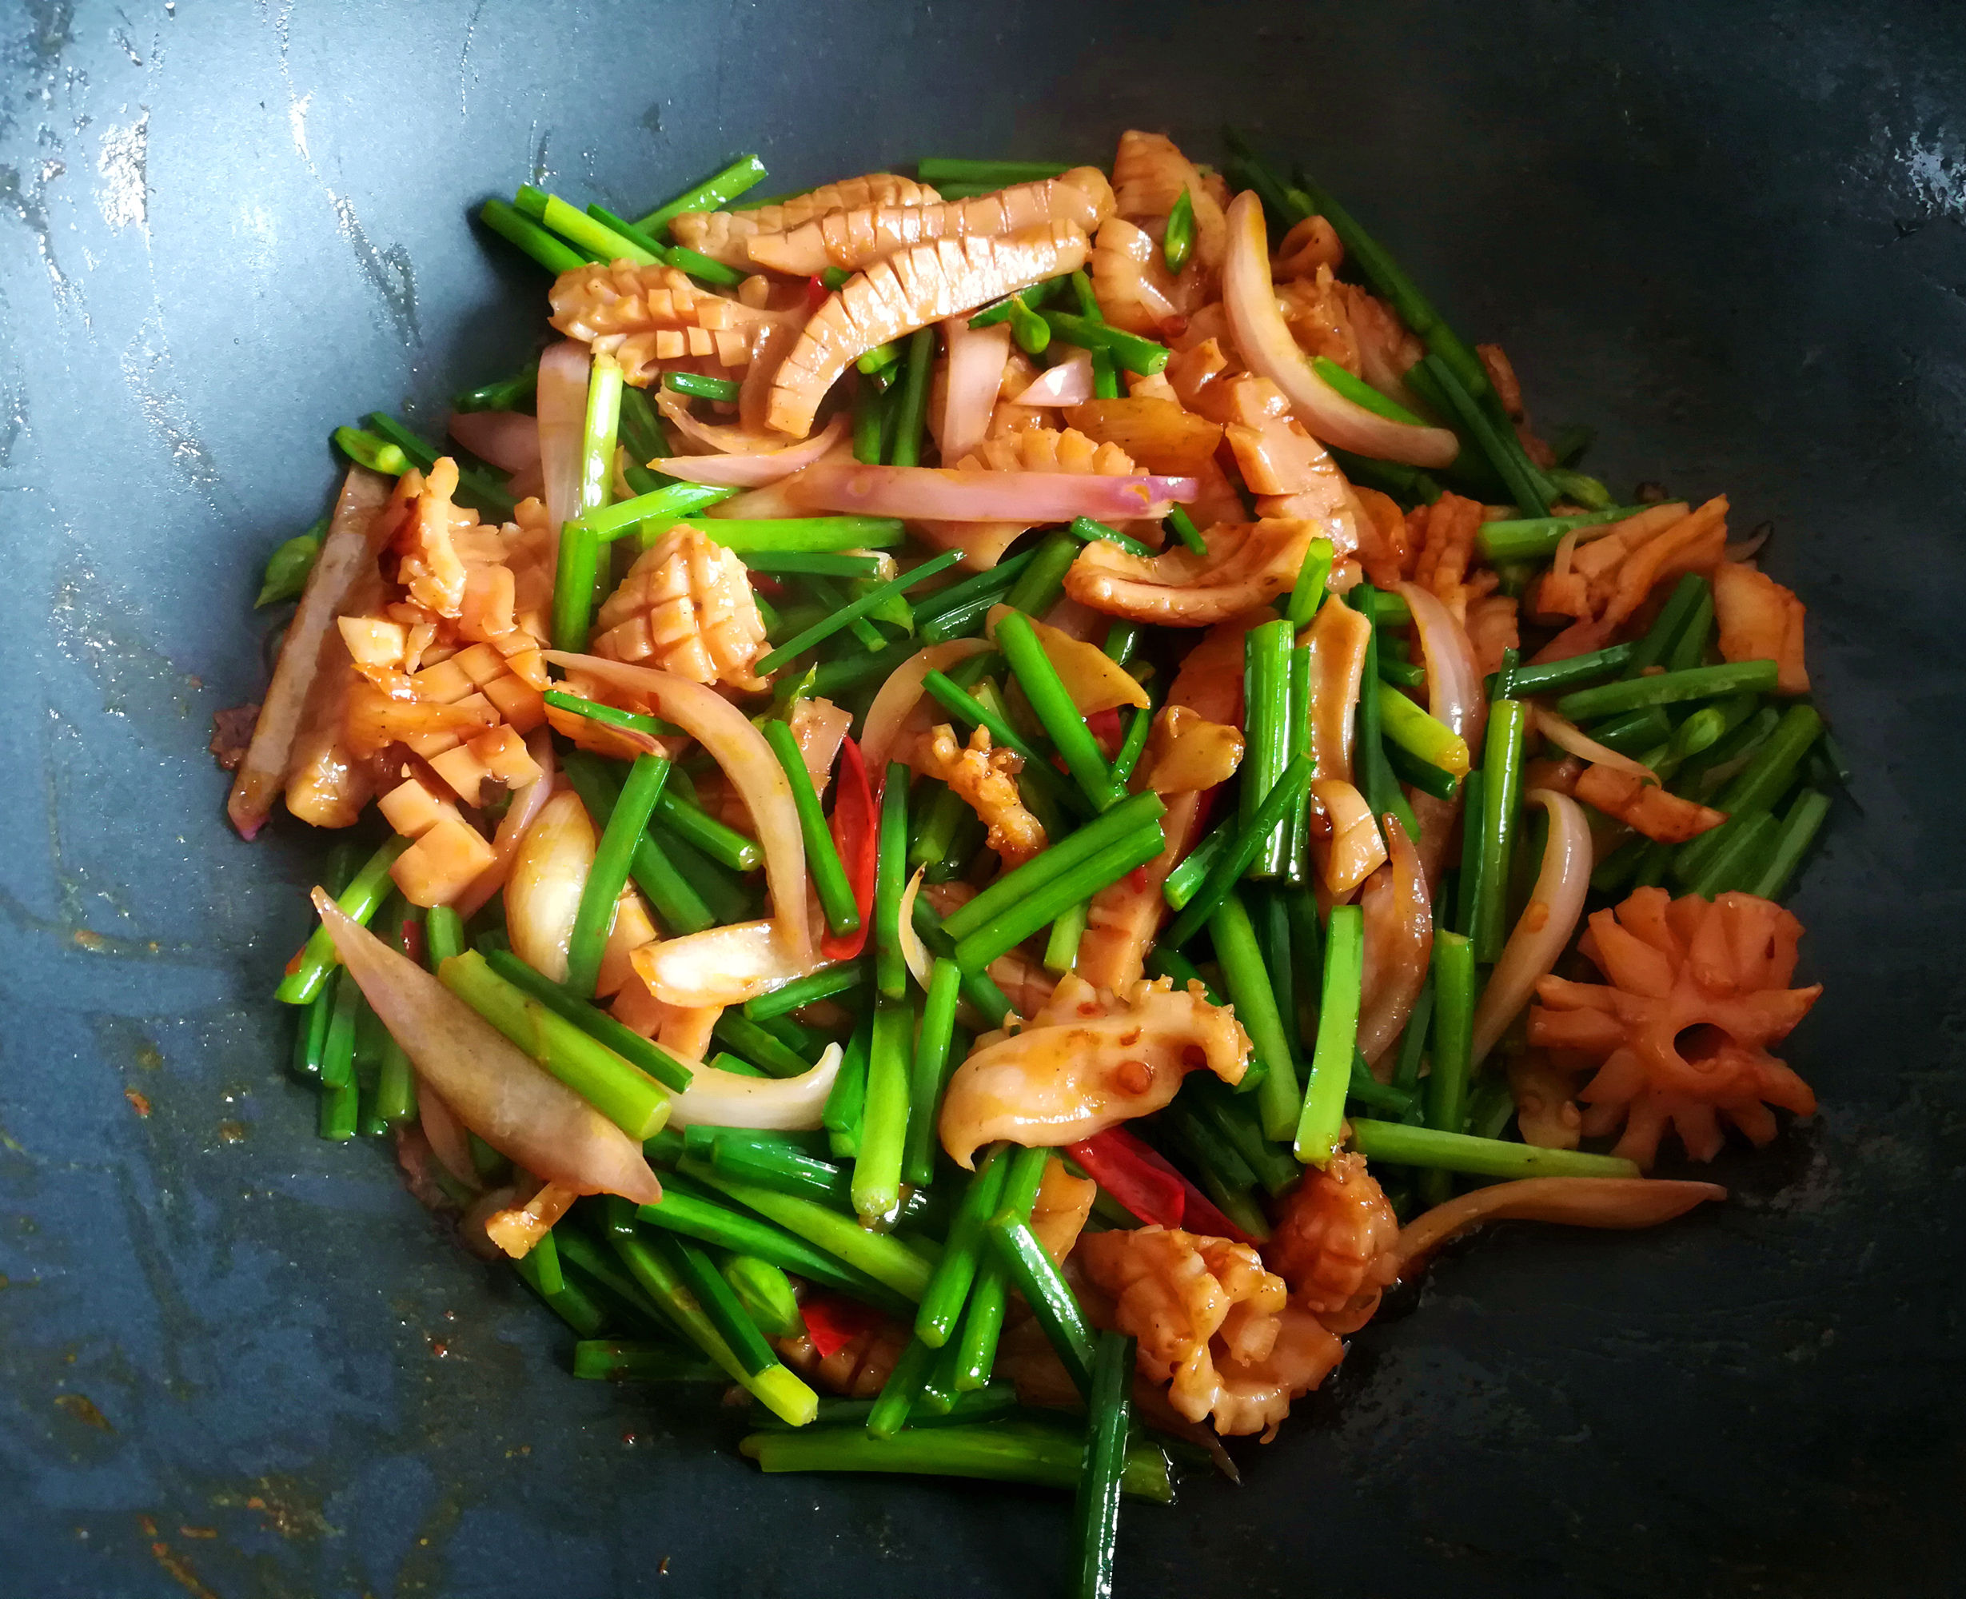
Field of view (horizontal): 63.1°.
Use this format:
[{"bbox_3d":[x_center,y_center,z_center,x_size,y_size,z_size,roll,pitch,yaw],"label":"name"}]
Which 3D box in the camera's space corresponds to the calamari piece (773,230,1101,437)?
[{"bbox_3d":[-0.010,-0.089,0.302,0.064,0.017,0.020,-34,69,-15],"label":"calamari piece"}]

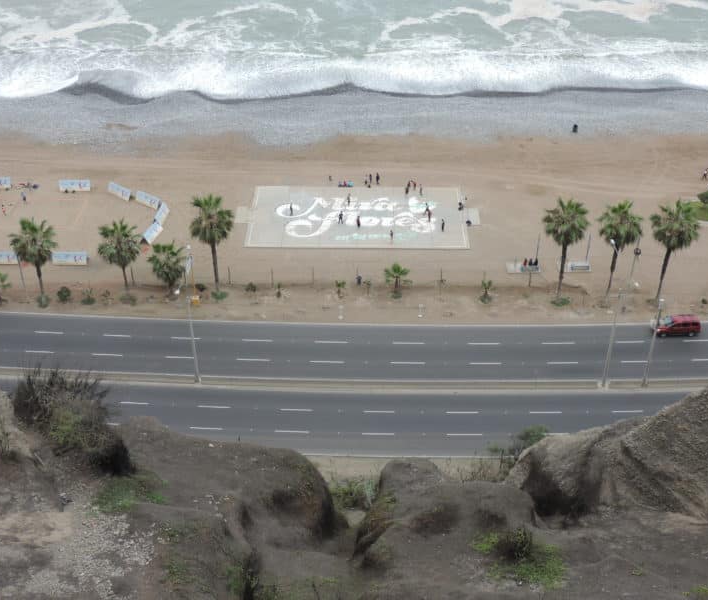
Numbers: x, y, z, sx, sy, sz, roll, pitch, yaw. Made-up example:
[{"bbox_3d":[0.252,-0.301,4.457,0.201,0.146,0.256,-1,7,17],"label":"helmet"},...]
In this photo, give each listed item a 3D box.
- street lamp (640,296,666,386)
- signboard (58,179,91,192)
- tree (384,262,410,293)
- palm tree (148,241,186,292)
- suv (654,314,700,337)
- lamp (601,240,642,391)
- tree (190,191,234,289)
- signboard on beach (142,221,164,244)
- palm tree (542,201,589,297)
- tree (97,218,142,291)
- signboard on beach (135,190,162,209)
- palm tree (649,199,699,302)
[{"bbox_3d":[29.098,4.254,96.607,0.600,10.300,0.700,0,33,0],"label":"street lamp"},{"bbox_3d":[-39.410,-16.310,140.830,4.200,1.270,1.350,-1,33,-1],"label":"signboard"},{"bbox_3d":[5.060,-2.410,115.550,2.990,3.790,2.990,0,33,0],"label":"tree"},{"bbox_3d":[-20.992,-3.631,112.264,4.280,6.630,4.150,0,33,0],"label":"palm tree"},{"bbox_3d":[35.340,2.810,108.360,4.700,1.740,1.850,-1,33,-1],"label":"suv"},{"bbox_3d":[25.310,2.640,96.880,0.500,14.600,8.600,-2,33,-3],"label":"lamp"},{"bbox_3d":[-15.479,-6.035,110.638,4.820,12.390,4.670,0,33,0],"label":"tree"},{"bbox_3d":[-25.361,-8.414,124.484,1.250,1.200,4.100,6,34,10],"label":"signboard on beach"},{"bbox_3d":[22.817,-5.313,109.080,4.960,12.600,4.810,0,33,0],"label":"palm tree"},{"bbox_3d":[-27.100,-4.830,114.850,4.980,9.120,4.980,0,33,0],"label":"tree"},{"bbox_3d":[-27.125,-13.318,131.935,4.100,1.200,1.250,23,40,31],"label":"signboard on beach"},{"bbox_3d":[34.620,-5.106,108.893,5.380,12.360,5.220,0,33,0],"label":"palm tree"}]

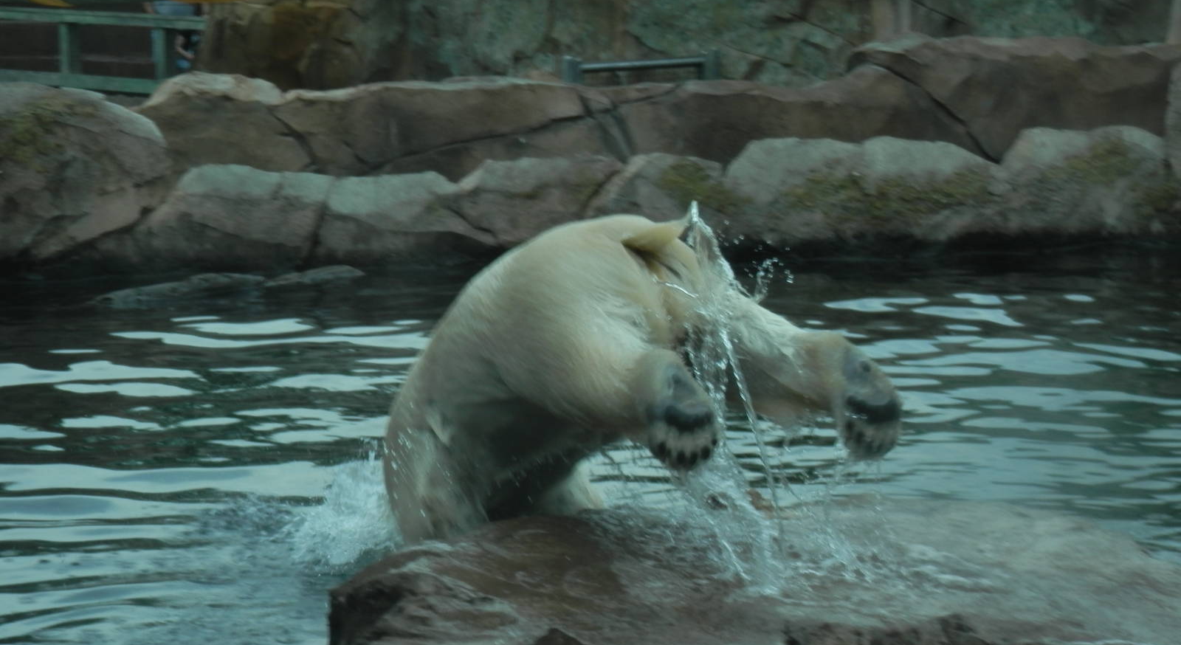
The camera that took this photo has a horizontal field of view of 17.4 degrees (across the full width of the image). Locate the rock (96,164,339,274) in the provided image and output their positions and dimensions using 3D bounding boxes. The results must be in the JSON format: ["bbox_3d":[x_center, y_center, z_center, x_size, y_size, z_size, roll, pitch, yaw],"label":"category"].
[{"bbox_3d":[-2.395,-0.674,24.800,1.450,0.630,0.850,0,6,0],"label":"rock"}]

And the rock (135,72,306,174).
[{"bbox_3d":[-2.594,-1.393,27.000,1.200,0.680,0.850,0,6,0],"label":"rock"}]

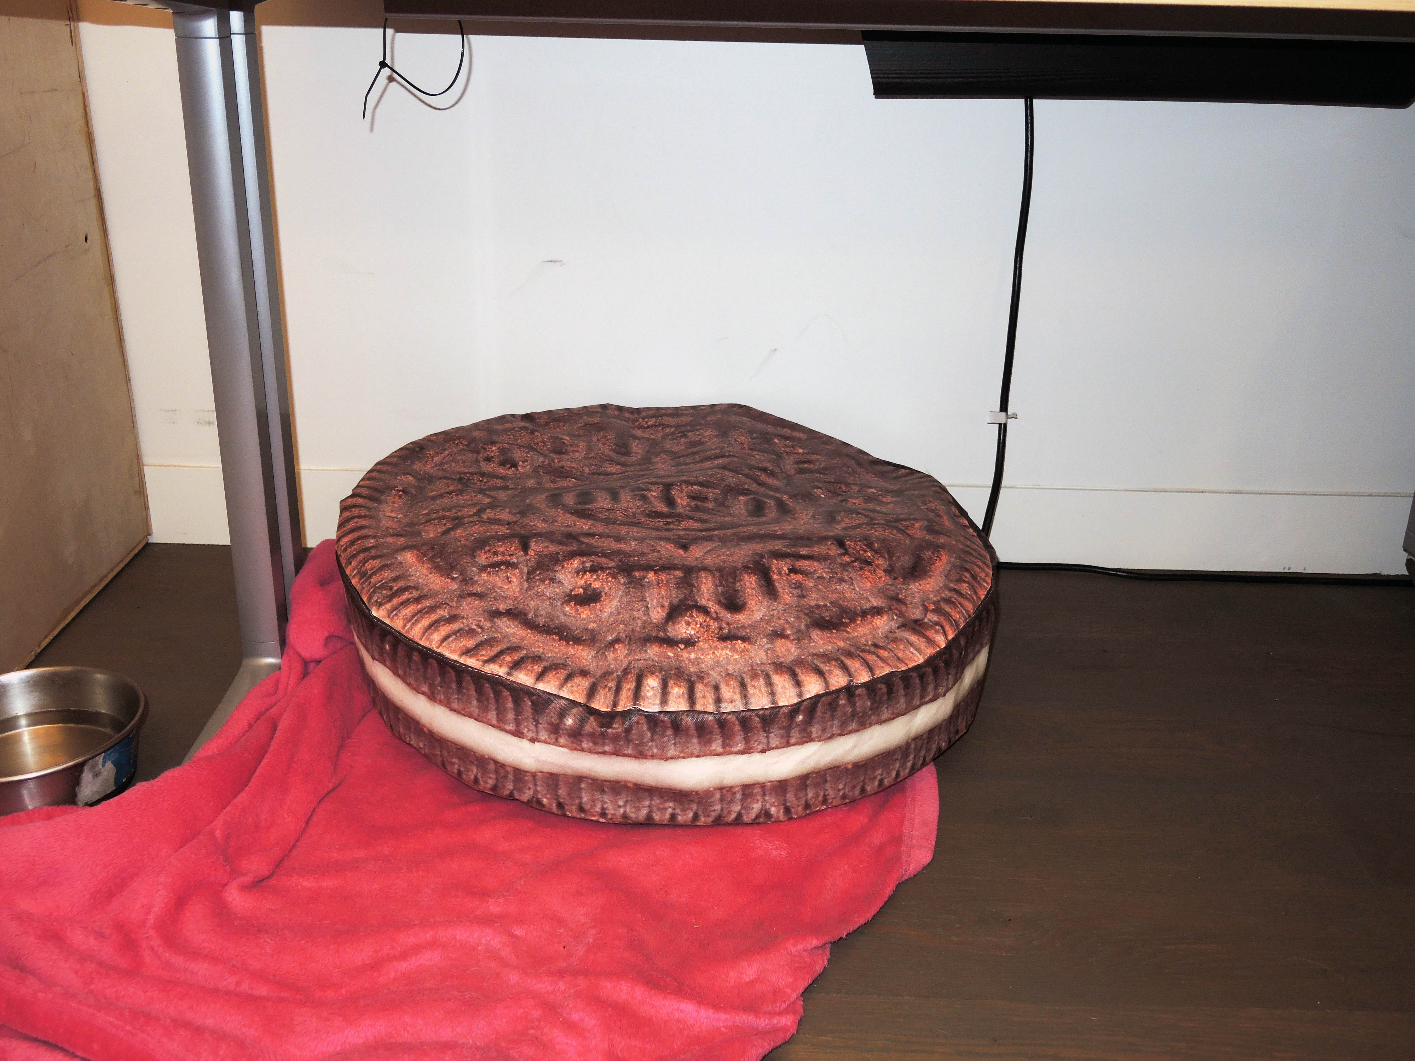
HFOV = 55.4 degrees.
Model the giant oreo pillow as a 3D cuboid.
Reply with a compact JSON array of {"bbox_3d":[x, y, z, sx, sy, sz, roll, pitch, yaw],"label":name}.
[{"bbox_3d":[-0.040,0.044,1.374,0.648,0.122,0.645,4,26,-2],"label":"giant oreo pillow"}]

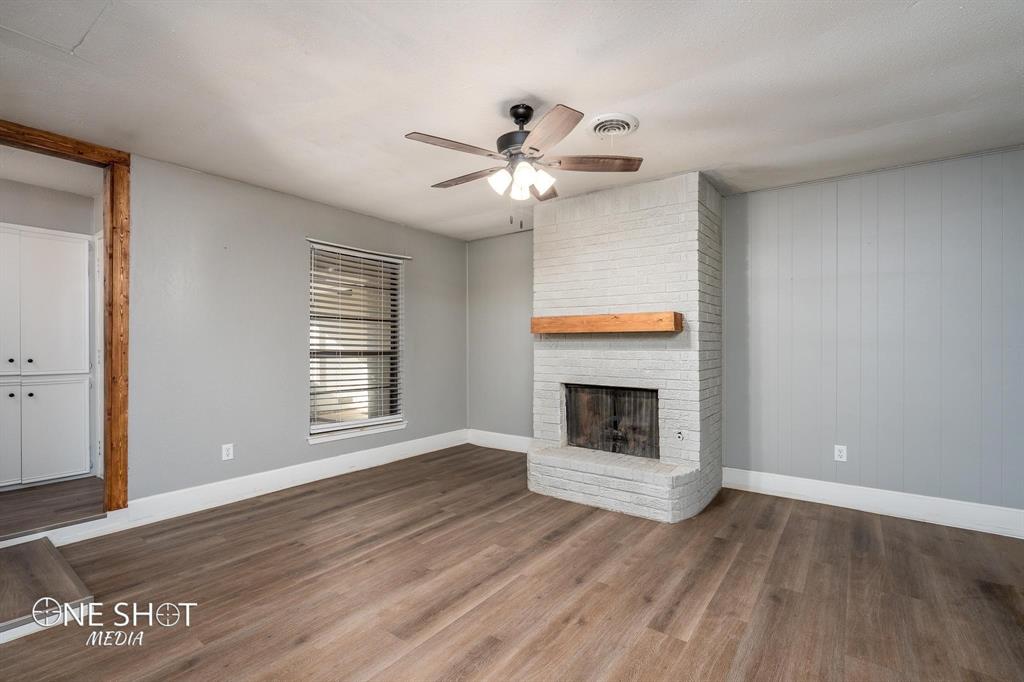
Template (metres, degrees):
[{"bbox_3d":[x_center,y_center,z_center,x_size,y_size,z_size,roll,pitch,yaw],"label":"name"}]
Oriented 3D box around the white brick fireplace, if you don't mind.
[{"bbox_3d":[0.941,0.004,4.127,1.560,2.630,1.135,0,-1,36],"label":"white brick fireplace"}]

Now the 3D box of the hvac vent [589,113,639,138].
[{"bbox_3d":[0.632,-1.308,2.793,0.310,0.040,0.310,0,0,0],"label":"hvac vent"}]

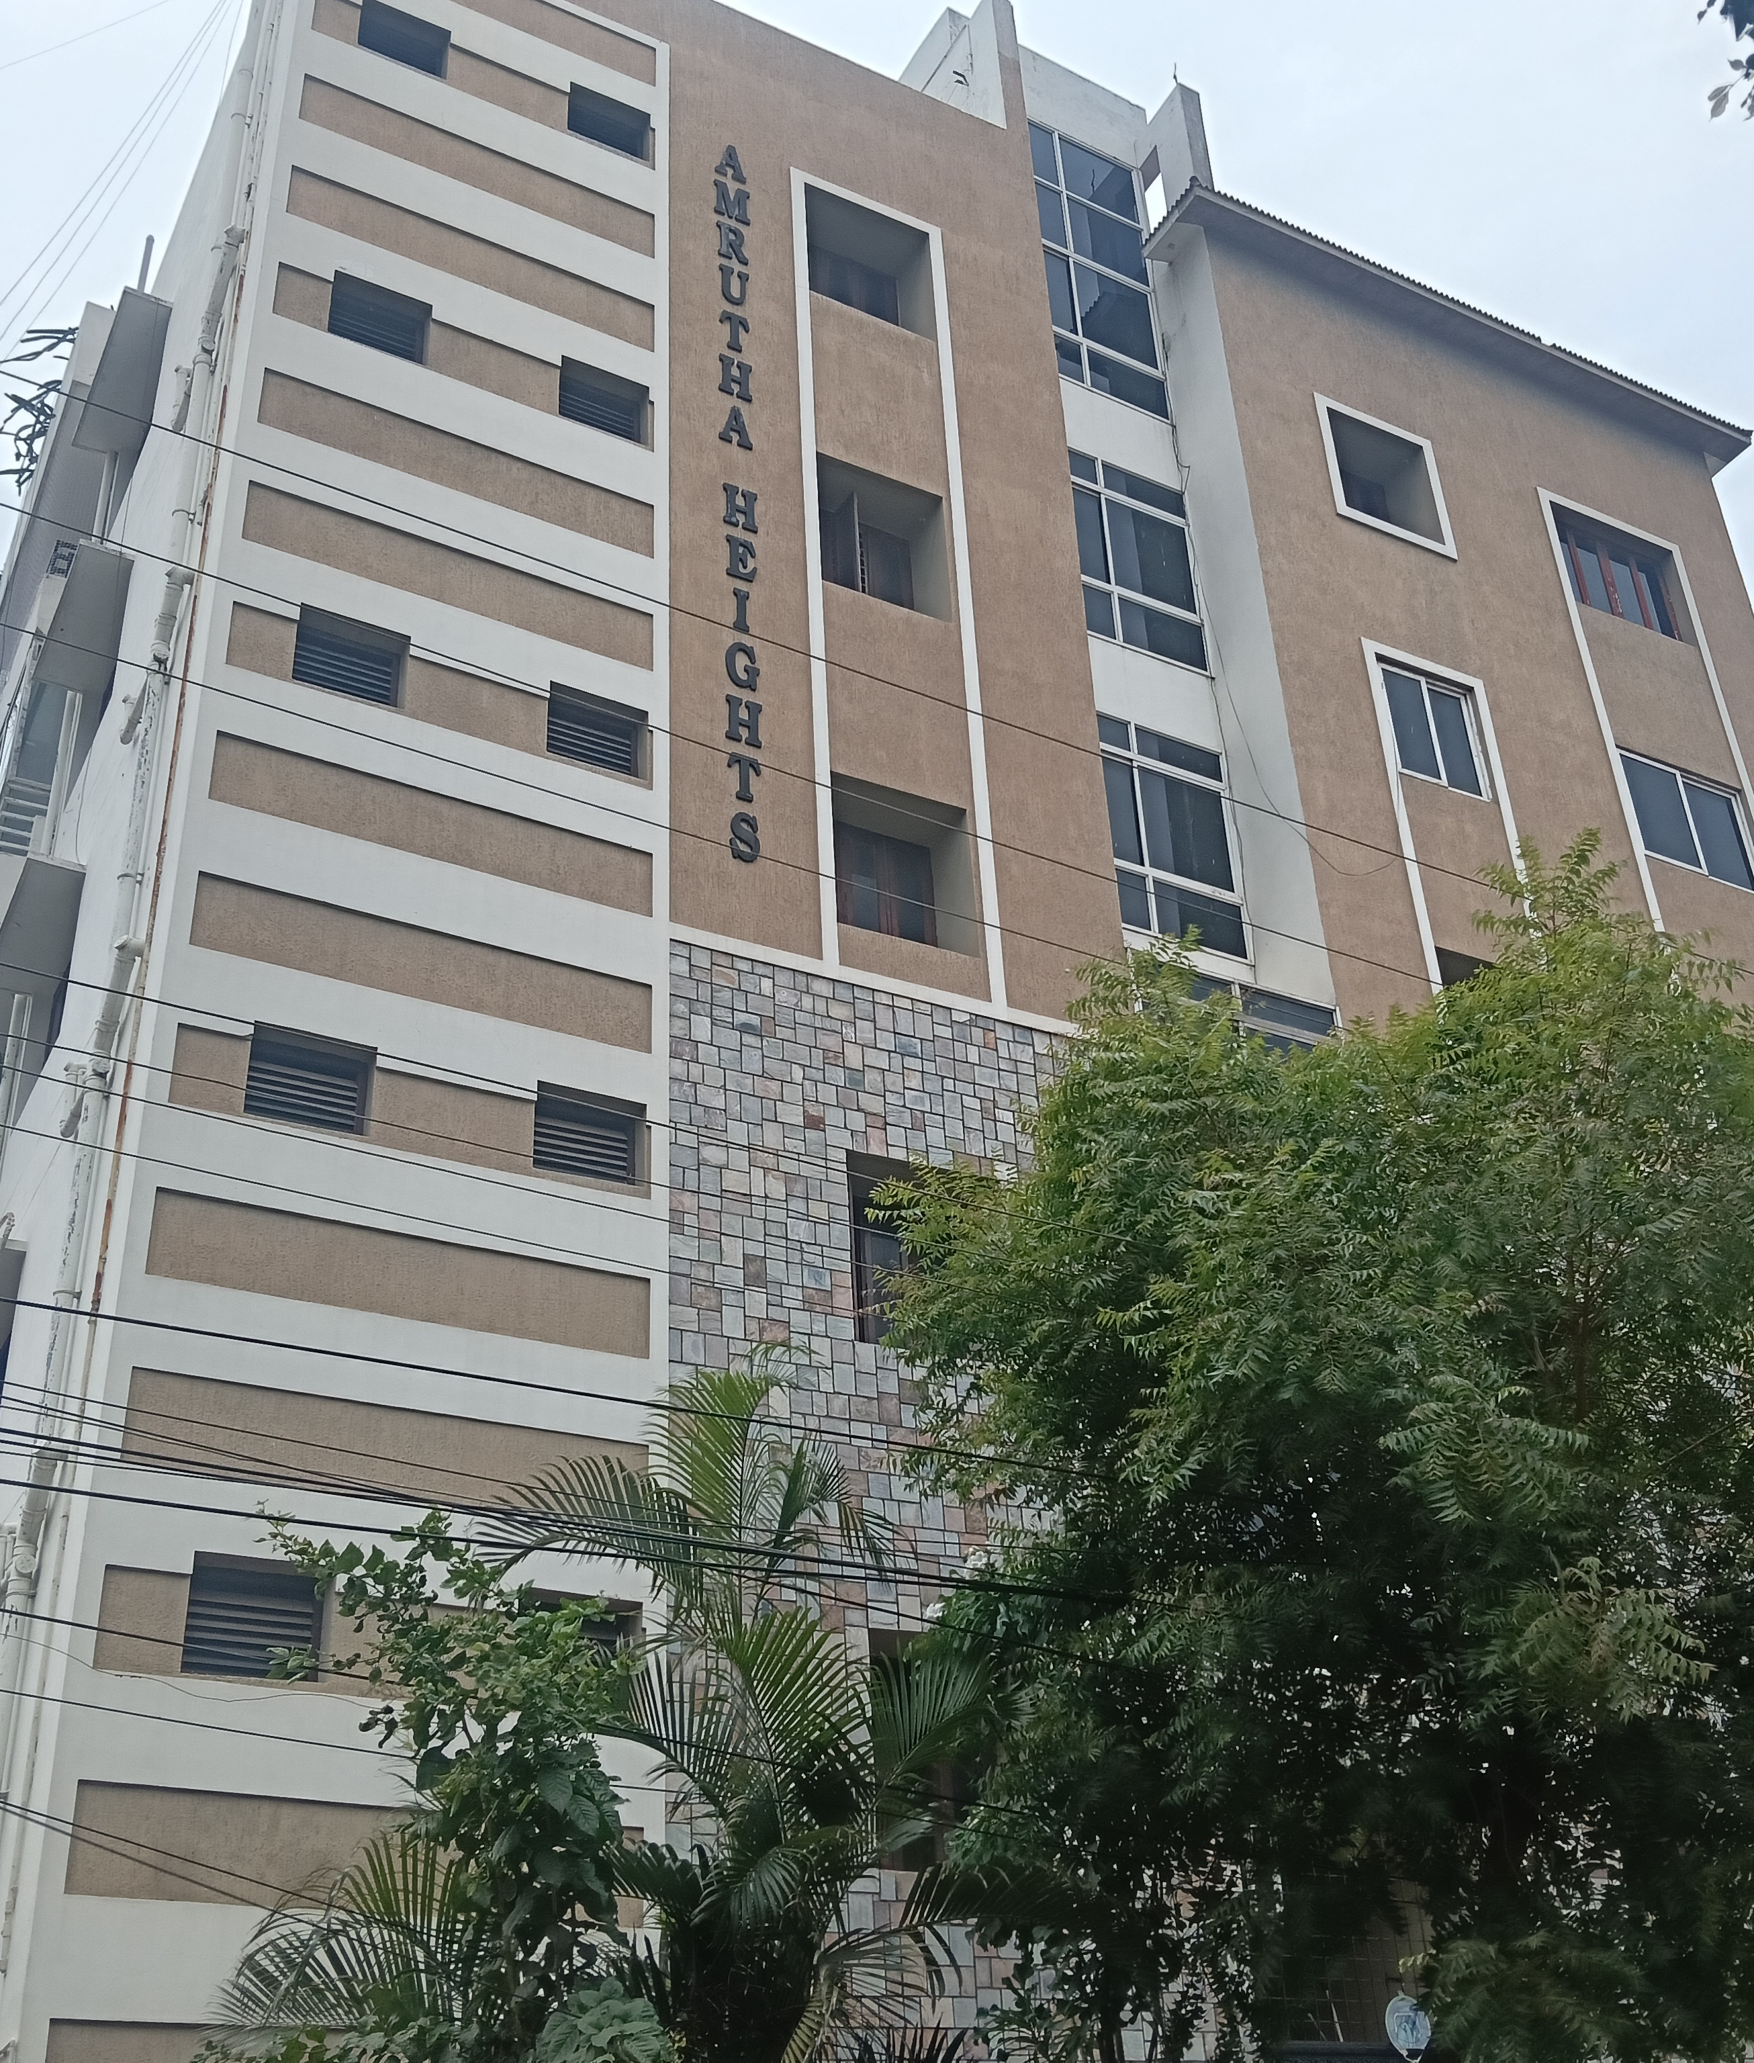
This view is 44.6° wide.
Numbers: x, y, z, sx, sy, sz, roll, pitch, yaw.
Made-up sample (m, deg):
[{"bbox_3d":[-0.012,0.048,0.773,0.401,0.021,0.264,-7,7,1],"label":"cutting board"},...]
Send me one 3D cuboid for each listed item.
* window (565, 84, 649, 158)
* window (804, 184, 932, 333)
[{"bbox_3d":[-2.152,-7.097,16.911,0.671,0.551,0.200,13,-33,-26],"label":"window"},{"bbox_3d":[-0.131,-6.267,17.793,1.178,1.300,0.350,13,-33,-26],"label":"window"}]

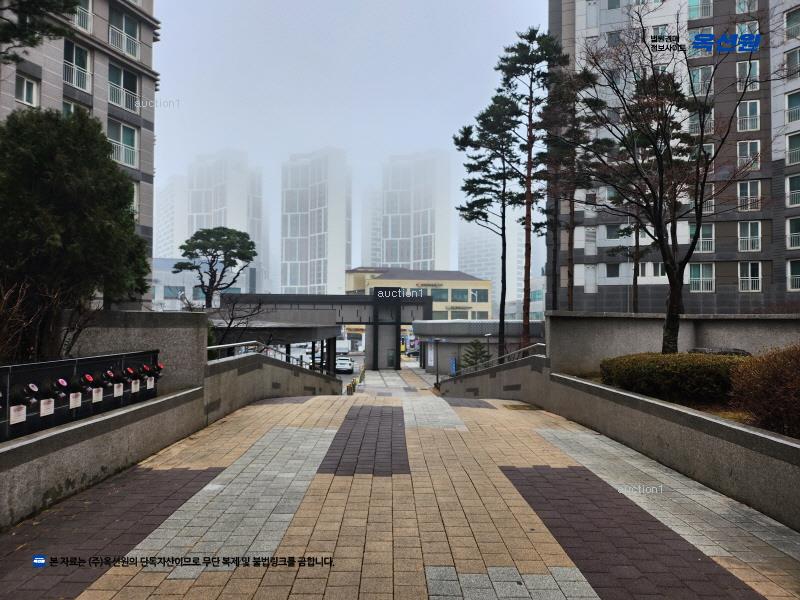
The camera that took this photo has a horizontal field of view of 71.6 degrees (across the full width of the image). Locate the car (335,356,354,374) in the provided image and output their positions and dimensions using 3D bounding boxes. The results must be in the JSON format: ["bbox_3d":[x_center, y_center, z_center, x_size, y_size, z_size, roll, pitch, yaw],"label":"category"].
[{"bbox_3d":[-5.676,6.458,56.041,1.820,1.560,4.400,0,-2,-5],"label":"car"}]

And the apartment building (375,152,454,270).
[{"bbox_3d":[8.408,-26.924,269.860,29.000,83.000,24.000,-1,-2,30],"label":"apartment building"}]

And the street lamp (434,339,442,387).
[{"bbox_3d":[2.944,4.831,42.582,0.580,3.750,0.580,0,-2,0],"label":"street lamp"}]

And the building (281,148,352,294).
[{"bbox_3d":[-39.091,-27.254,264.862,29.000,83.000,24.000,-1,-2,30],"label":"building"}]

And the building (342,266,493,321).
[{"bbox_3d":[2.800,1.800,94.000,23.500,13.400,13.500,0,-2,-6],"label":"building"}]

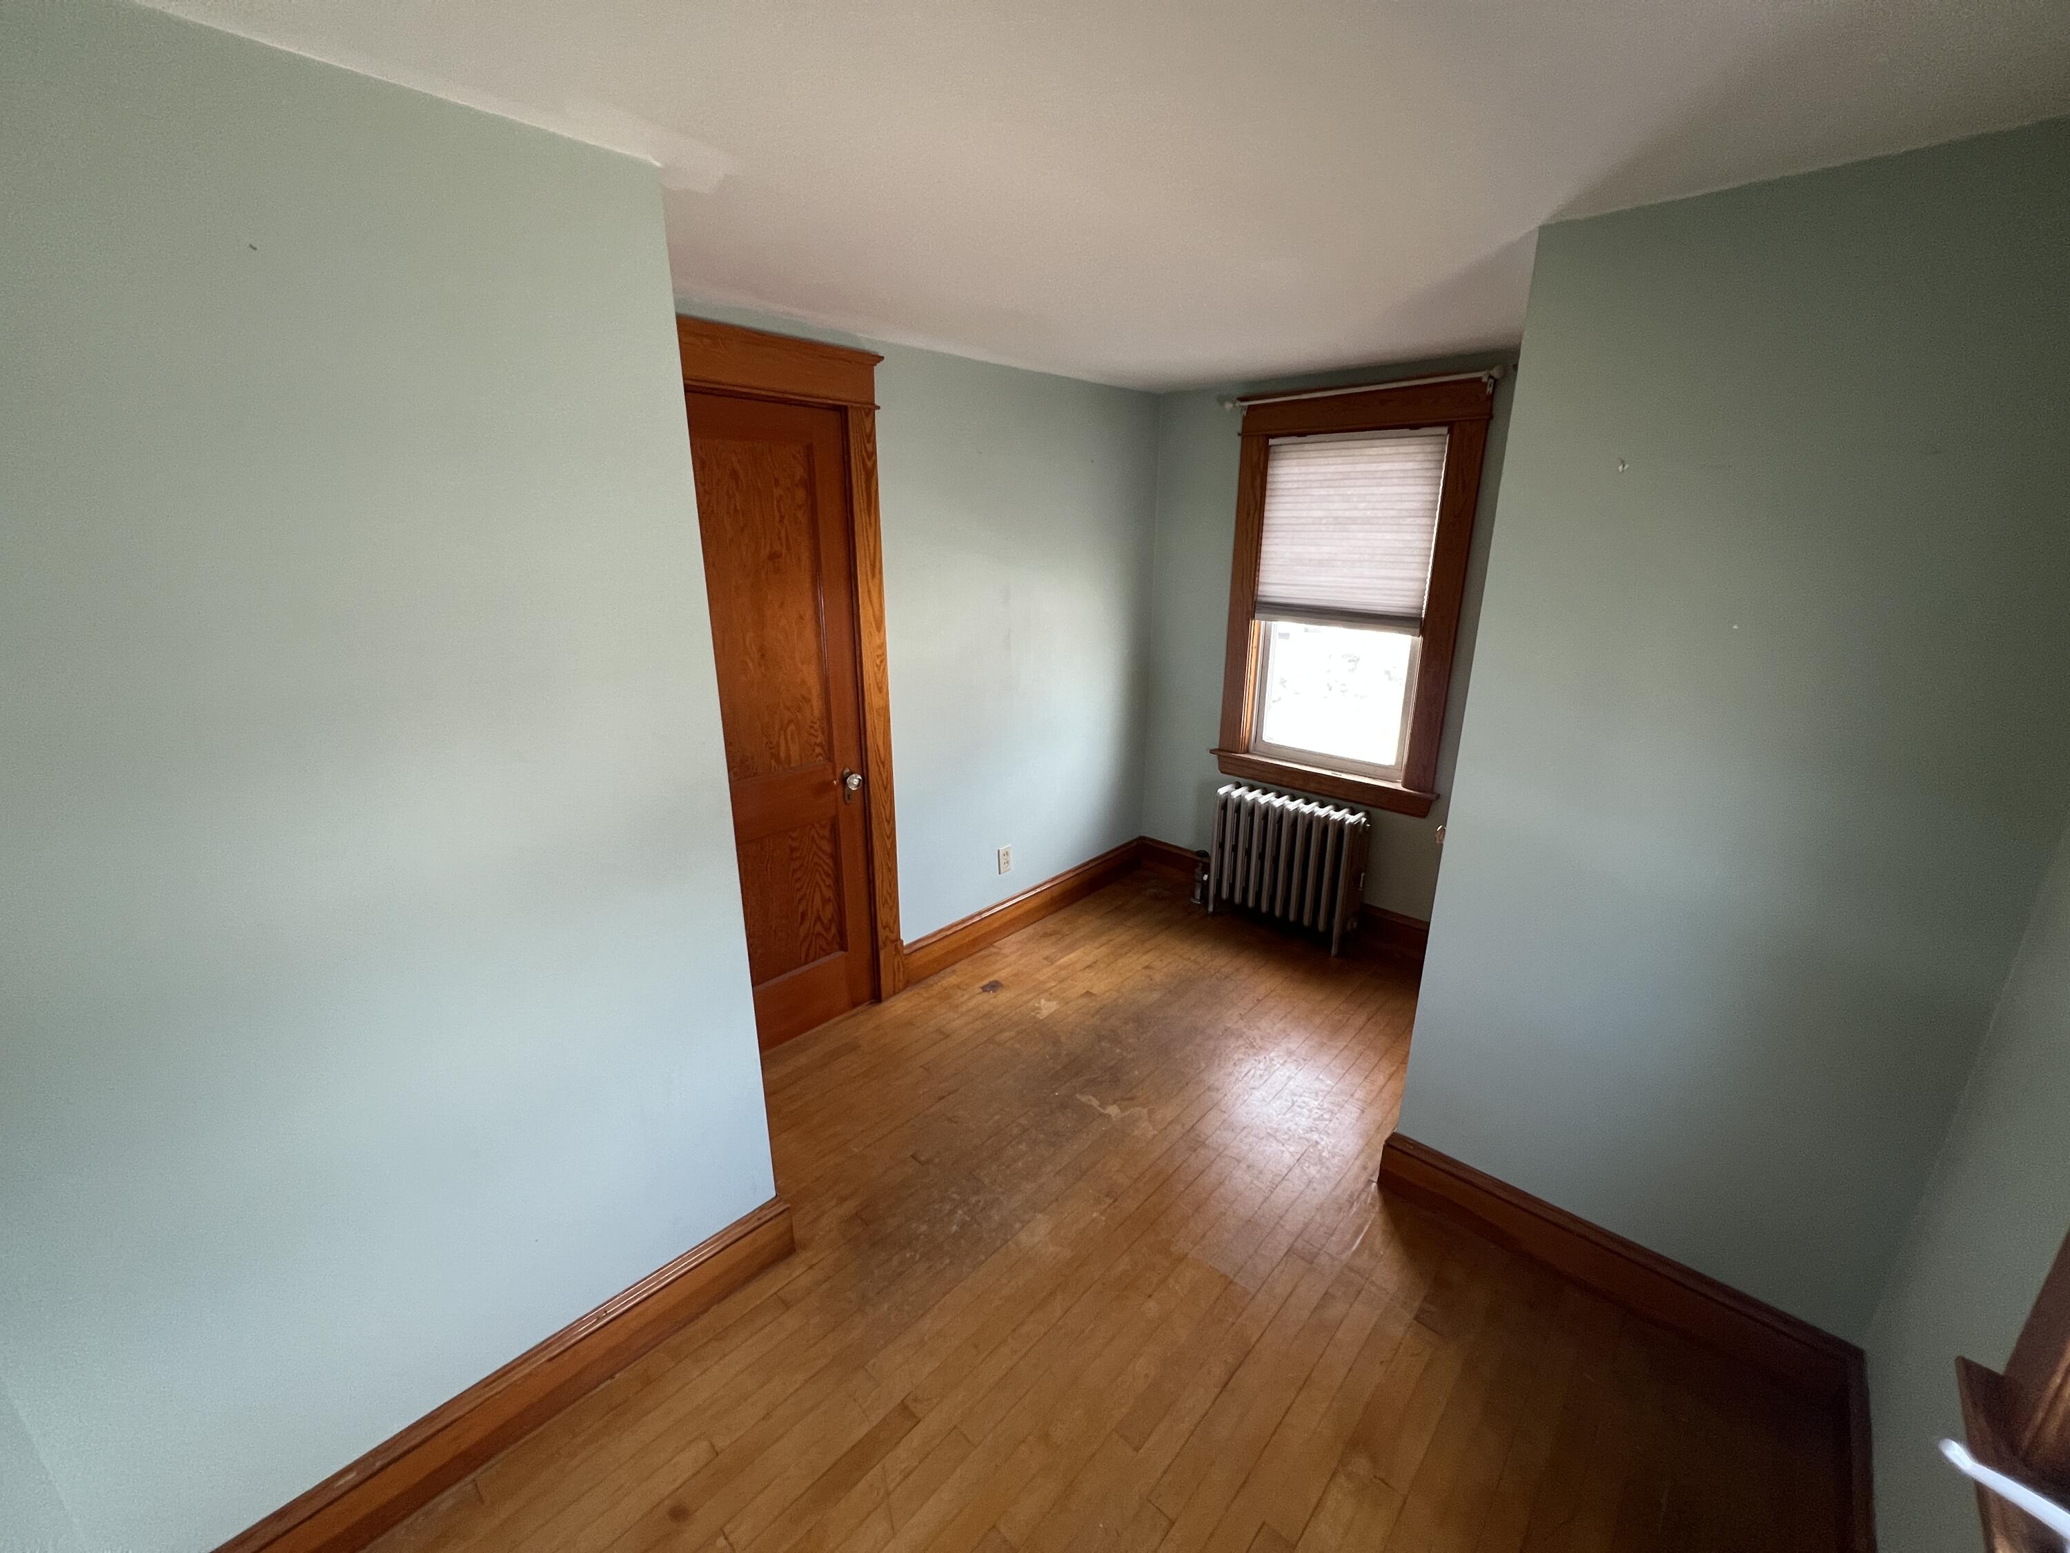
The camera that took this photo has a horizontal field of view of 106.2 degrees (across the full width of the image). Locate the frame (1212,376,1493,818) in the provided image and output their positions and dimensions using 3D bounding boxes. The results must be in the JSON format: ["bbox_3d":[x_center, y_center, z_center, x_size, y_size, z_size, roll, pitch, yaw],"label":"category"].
[{"bbox_3d":[1.222,-0.696,3.140,0.970,1.590,0.120,15,22,40],"label":"frame"}]

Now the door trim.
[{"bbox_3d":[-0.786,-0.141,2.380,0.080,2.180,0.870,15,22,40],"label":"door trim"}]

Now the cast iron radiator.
[{"bbox_3d":[1.089,0.388,3.404,0.640,0.600,0.185,15,22,40],"label":"cast iron radiator"}]

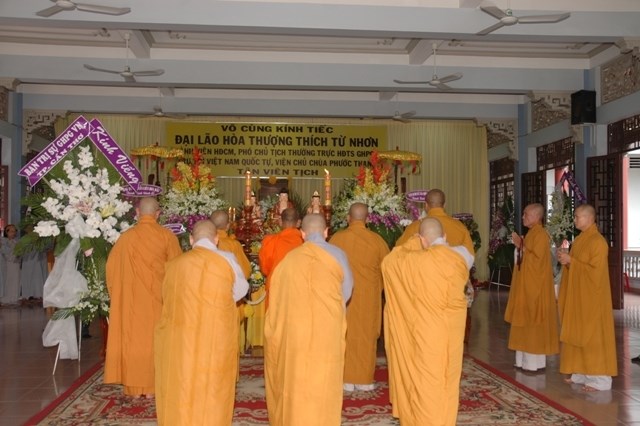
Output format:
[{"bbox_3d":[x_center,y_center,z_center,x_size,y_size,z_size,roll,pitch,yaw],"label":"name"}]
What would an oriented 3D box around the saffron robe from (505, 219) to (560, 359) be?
[{"bbox_3d":[2.135,0.773,6.625,0.500,1.334,0.500,0,-2,5],"label":"saffron robe"}]

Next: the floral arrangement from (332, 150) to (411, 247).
[{"bbox_3d":[0.709,-0.178,9.273,1.000,1.442,0.750,1,-2,-6],"label":"floral arrangement"}]

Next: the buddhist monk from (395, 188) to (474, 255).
[{"bbox_3d":[0.995,0.670,5.666,0.660,1.766,0.500,1,-2,-6],"label":"buddhist monk"}]

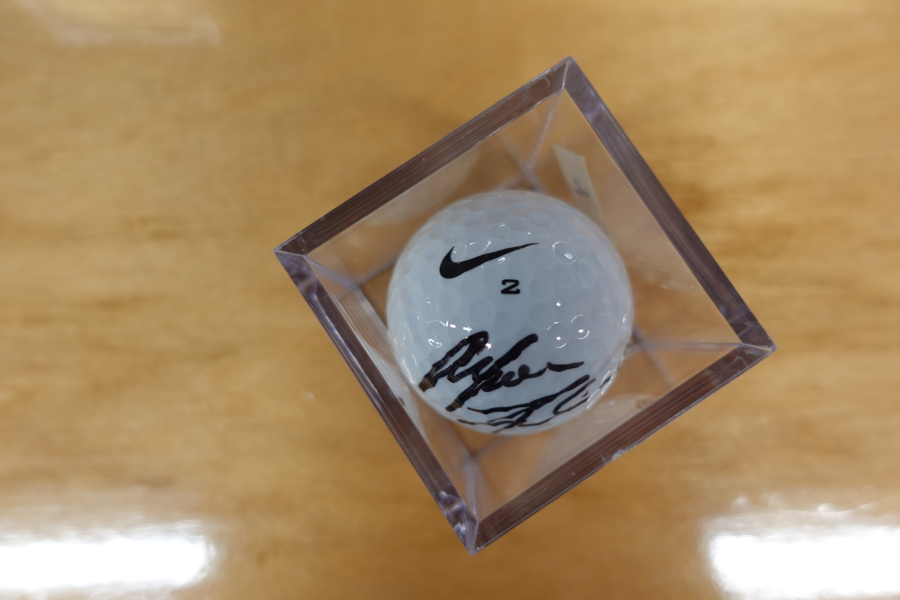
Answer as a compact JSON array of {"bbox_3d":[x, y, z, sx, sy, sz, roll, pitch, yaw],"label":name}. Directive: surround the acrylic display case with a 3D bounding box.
[{"bbox_3d":[0.010,0.001,0.108,0.050,0.049,0.050,-34,87,-1],"label":"acrylic display case"}]

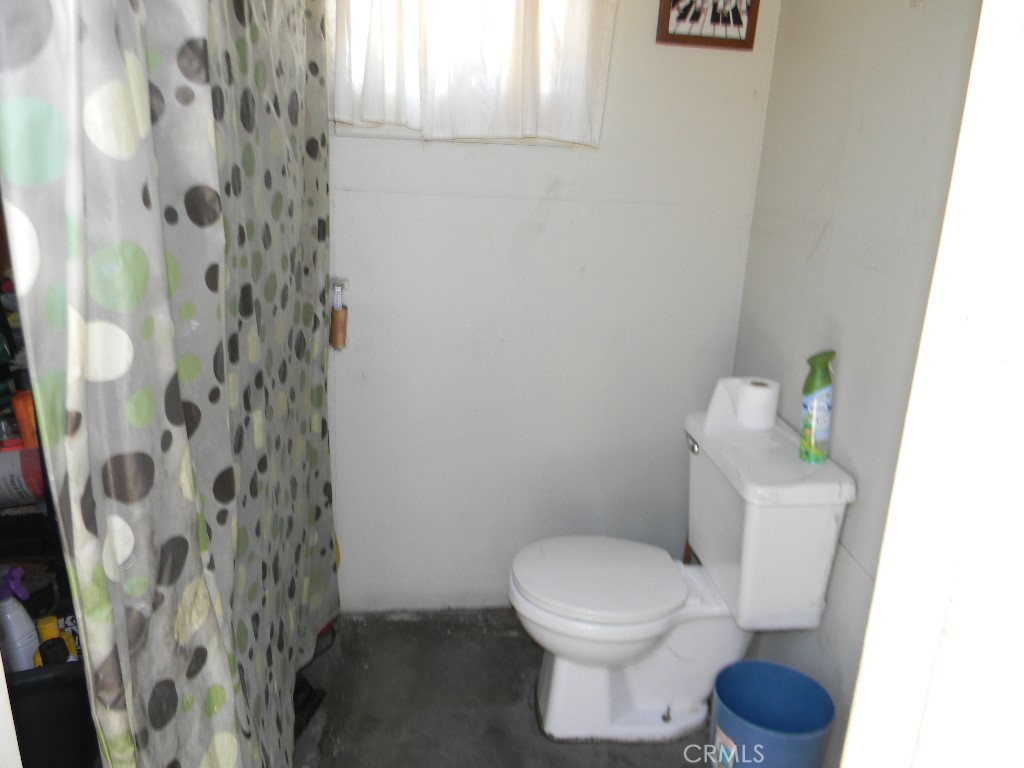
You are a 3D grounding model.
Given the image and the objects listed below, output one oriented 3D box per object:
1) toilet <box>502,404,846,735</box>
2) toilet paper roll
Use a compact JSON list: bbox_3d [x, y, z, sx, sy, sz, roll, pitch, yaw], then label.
[{"bbox_3d":[0.337,0.478,1.978,0.690,0.718,0.445,1,17,-3],"label":"toilet"},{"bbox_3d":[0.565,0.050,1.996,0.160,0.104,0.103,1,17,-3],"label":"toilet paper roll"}]

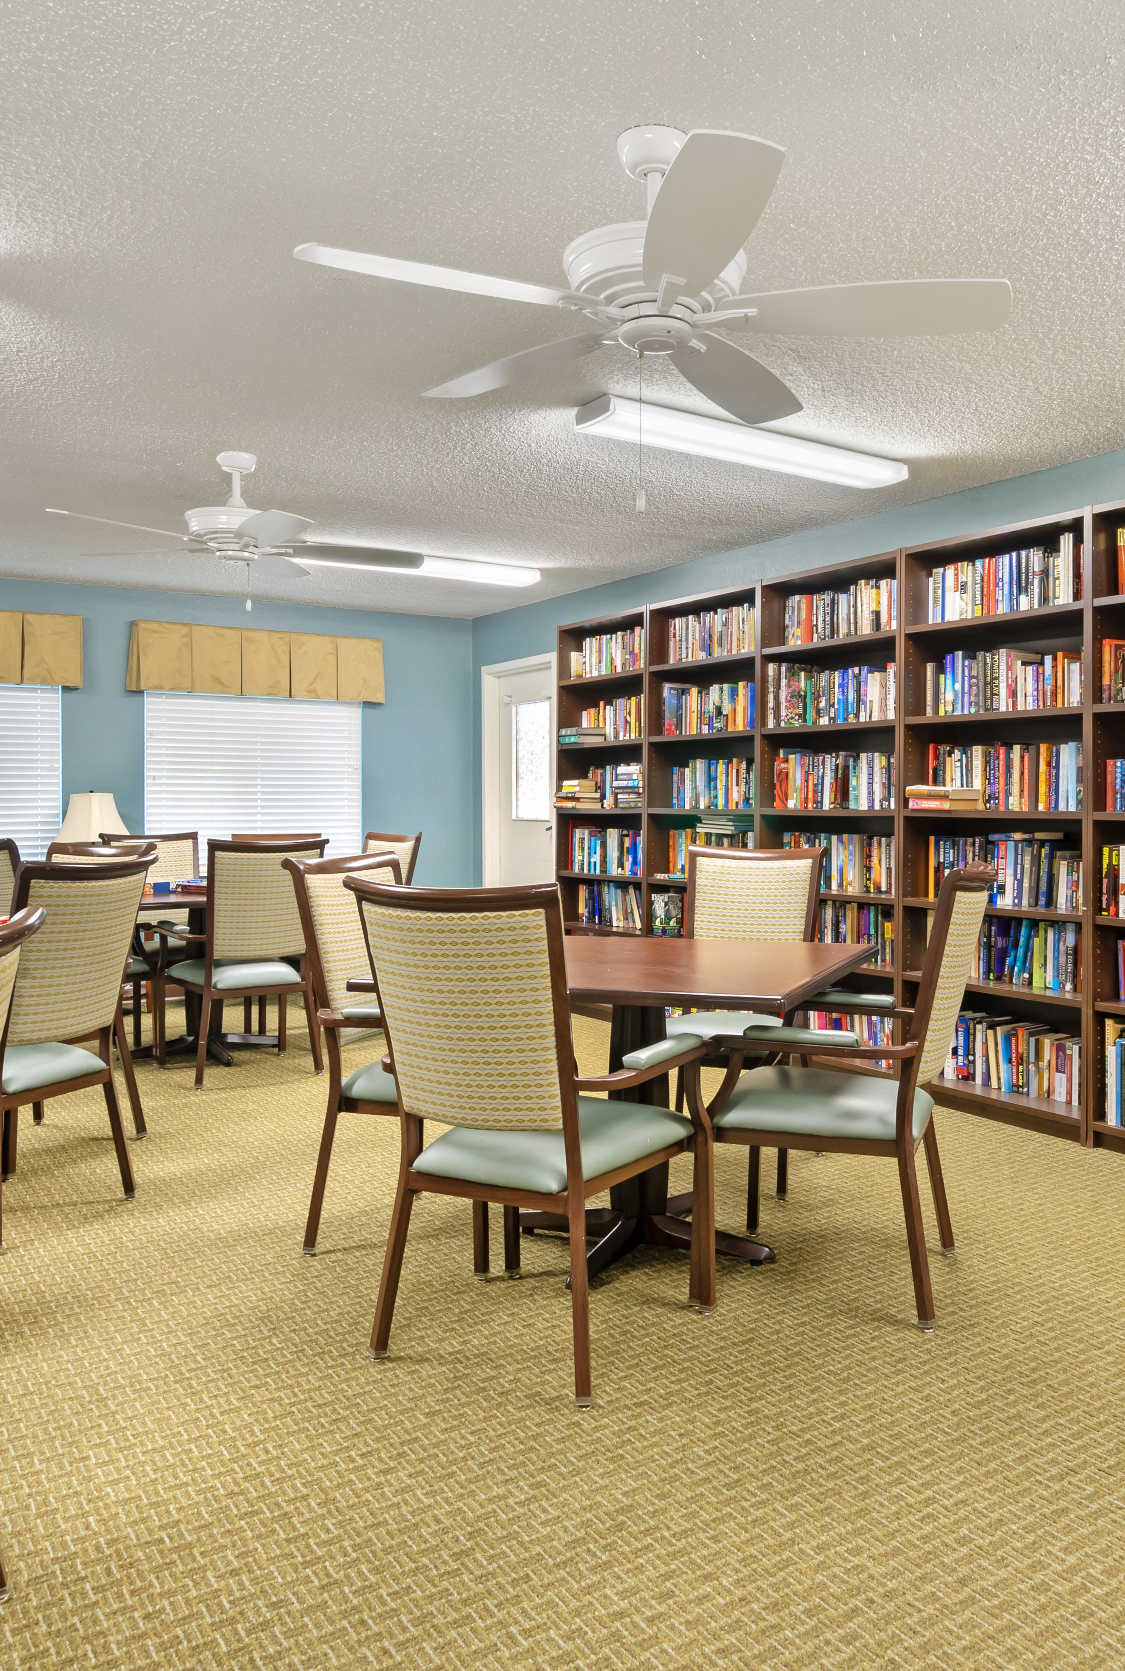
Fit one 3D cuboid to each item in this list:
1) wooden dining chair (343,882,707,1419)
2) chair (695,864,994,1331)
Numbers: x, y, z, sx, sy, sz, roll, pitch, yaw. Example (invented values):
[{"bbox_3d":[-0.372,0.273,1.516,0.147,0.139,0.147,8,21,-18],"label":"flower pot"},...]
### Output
[{"bbox_3d":[-0.069,0.583,2.396,0.595,0.998,0.579,1,2,29],"label":"wooden dining chair"},{"bbox_3d":[0.689,0.574,2.710,0.623,0.998,0.552,1,2,22],"label":"chair"}]

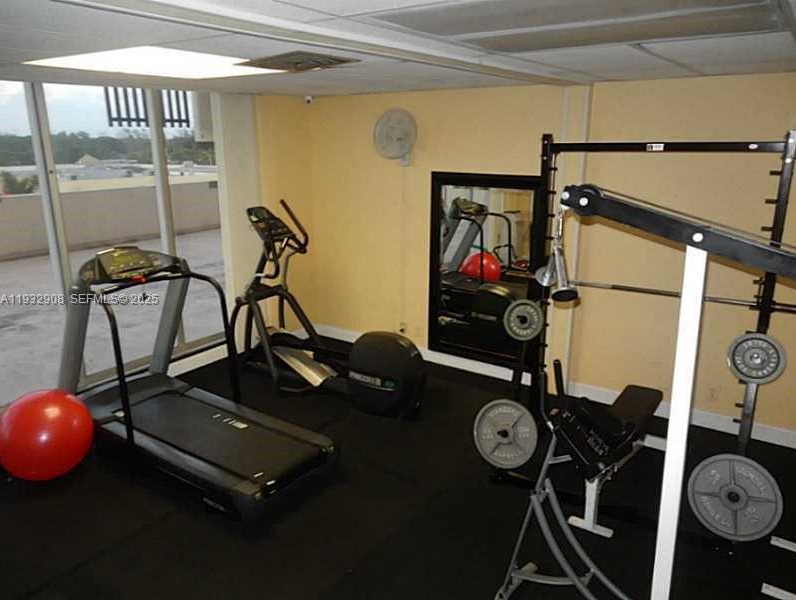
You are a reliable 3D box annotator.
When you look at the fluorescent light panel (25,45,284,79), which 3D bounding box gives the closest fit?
[{"bbox_3d":[-1.092,-1.210,2.890,0.961,0.080,1.092,10,20,31],"label":"fluorescent light panel"}]

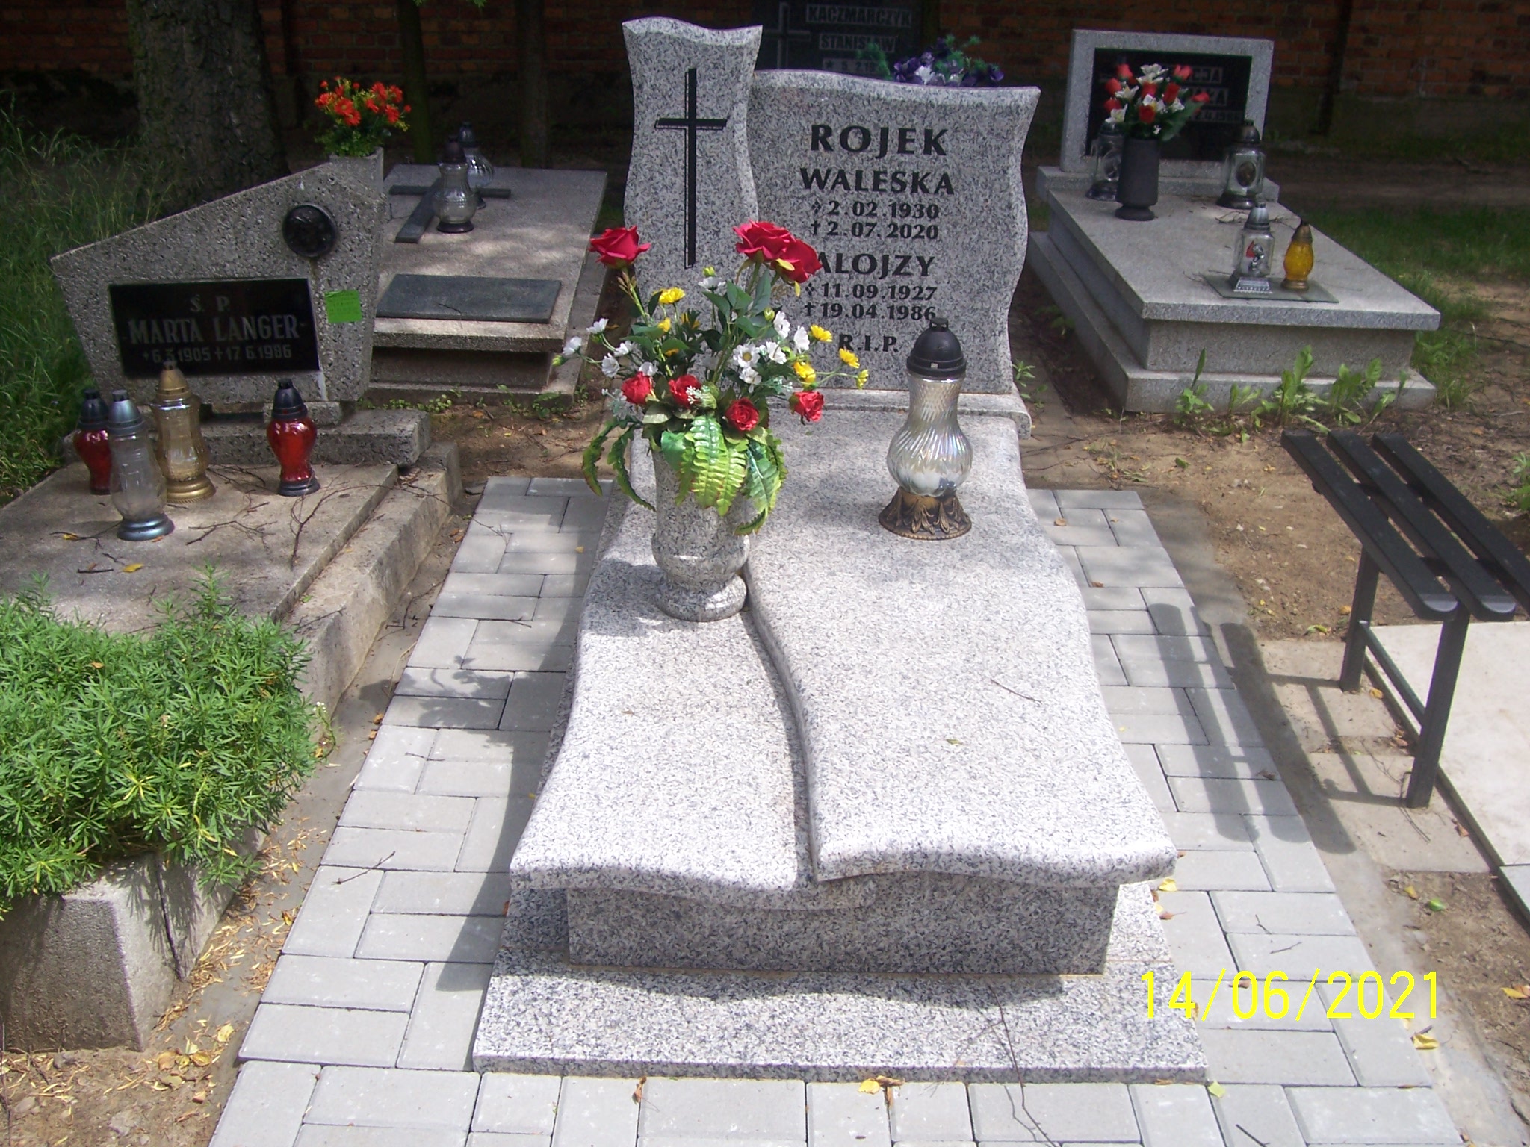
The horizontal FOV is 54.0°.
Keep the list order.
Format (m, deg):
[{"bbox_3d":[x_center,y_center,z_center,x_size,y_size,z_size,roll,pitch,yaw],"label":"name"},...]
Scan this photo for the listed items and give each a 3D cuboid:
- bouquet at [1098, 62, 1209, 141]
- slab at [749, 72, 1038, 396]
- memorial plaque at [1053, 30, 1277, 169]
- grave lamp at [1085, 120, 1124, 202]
[{"bbox_3d":[1.232,-1.500,4.783,0.345,0.250,0.280,1,26,-1],"label":"bouquet"},{"bbox_3d":[0.261,-0.723,3.247,0.605,0.667,0.085,2,27,0],"label":"slab"},{"bbox_3d":[1.377,-1.603,5.133,0.675,0.455,0.075,3,24,2],"label":"memorial plaque"},{"bbox_3d":[1.171,-1.386,5.009,0.160,0.265,0.150,5,28,6],"label":"grave lamp"}]

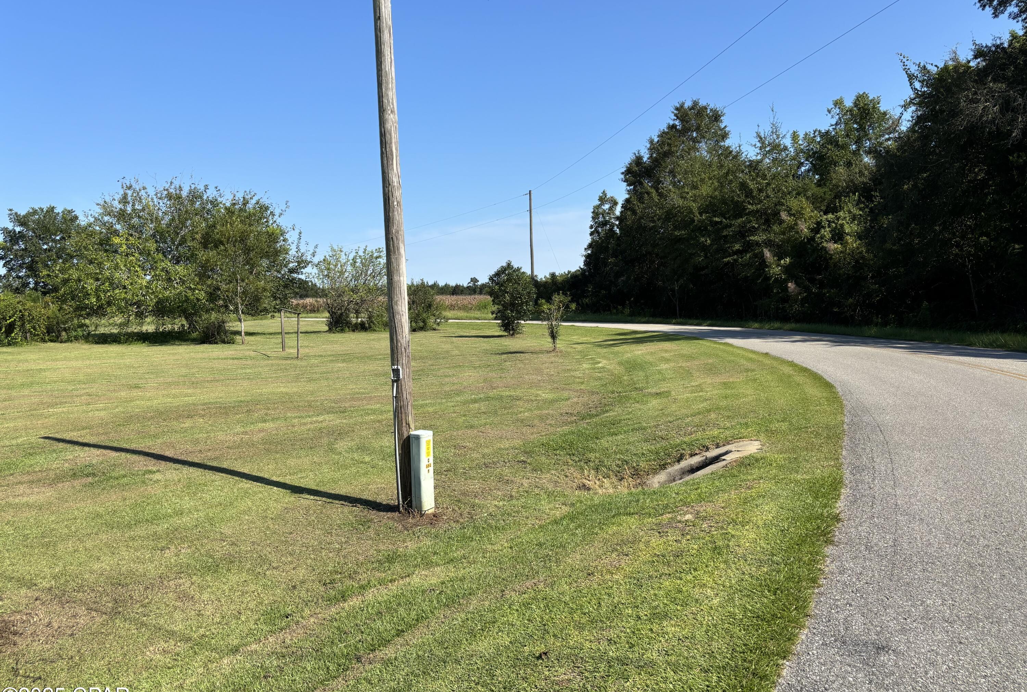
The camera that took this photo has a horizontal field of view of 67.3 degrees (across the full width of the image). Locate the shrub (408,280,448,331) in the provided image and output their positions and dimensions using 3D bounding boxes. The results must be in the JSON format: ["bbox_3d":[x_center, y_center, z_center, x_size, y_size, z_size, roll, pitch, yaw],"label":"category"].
[{"bbox_3d":[-4.918,-2.143,41.423,2.600,2.650,2.500,-1,3,0],"label":"shrub"}]

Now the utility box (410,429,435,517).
[{"bbox_3d":[-0.779,1.083,6.600,0.155,0.670,0.140,-4,5,-43],"label":"utility box"}]

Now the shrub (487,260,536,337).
[{"bbox_3d":[-0.097,-2.174,35.201,2.100,3.400,2.050,-1,3,0],"label":"shrub"}]

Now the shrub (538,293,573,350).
[{"bbox_3d":[1.334,-0.805,24.847,1.100,1.820,1.000,-1,3,0],"label":"shrub"}]

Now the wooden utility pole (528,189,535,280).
[{"bbox_3d":[1.458,-7.011,59.000,0.240,9.920,0.240,-2,3,0],"label":"wooden utility pole"}]

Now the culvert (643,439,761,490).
[{"bbox_3d":[1.935,1.245,7.900,1.250,0.400,0.750,-1,3,-12],"label":"culvert"}]

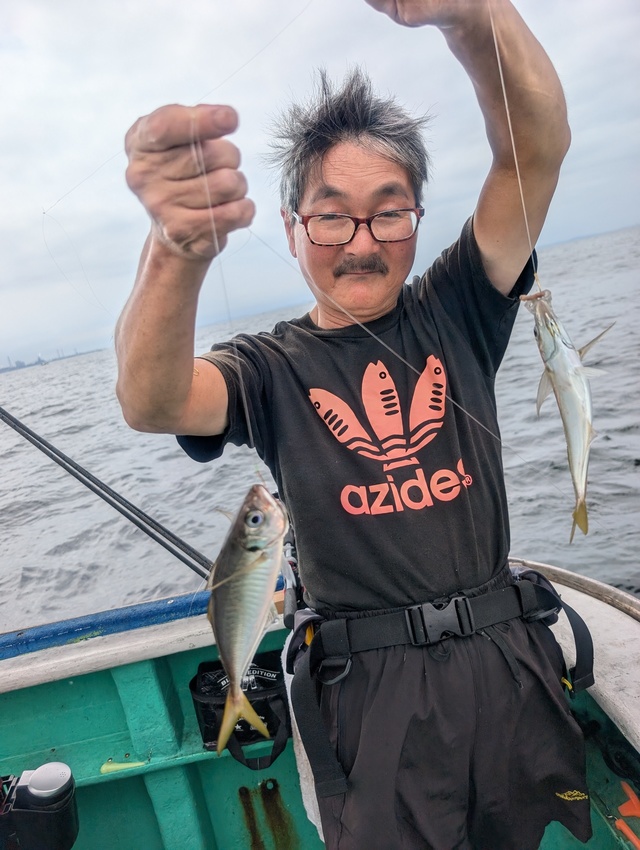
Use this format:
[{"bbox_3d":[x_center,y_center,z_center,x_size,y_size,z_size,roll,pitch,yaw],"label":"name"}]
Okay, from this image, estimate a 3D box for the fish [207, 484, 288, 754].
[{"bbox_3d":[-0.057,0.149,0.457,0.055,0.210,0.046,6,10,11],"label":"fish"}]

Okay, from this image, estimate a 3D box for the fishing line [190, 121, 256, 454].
[{"bbox_3d":[-0.067,-0.092,0.419,0.012,0.233,0.012,-9,9,2],"label":"fishing line"}]

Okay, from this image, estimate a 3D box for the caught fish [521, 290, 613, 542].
[{"bbox_3d":[0.213,-0.006,0.505,0.064,0.217,0.053,-13,10,0],"label":"caught fish"}]

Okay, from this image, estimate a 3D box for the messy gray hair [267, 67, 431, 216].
[{"bbox_3d":[0.035,-0.335,0.705,0.190,0.175,0.185,-8,20,-5],"label":"messy gray hair"}]

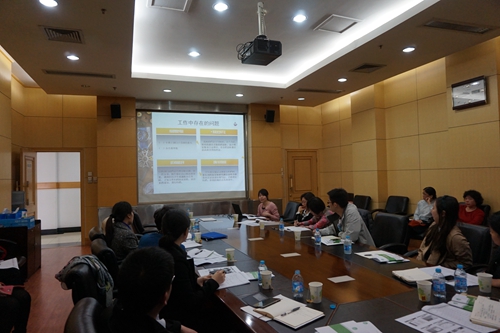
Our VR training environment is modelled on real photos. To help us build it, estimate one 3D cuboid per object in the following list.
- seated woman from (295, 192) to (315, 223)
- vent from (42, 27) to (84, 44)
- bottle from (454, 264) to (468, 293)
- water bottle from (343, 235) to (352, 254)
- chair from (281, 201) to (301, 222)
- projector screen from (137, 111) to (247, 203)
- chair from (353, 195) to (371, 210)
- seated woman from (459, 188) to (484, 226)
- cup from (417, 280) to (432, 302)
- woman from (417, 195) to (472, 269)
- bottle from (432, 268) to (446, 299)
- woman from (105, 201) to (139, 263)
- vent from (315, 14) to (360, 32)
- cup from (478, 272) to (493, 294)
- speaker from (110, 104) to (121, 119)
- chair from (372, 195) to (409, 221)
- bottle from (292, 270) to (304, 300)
[{"bbox_3d":[0.809,0.974,5.065,0.800,1.200,0.500,-1,-2,-30],"label":"seated woman"},{"bbox_3d":[-2.400,-1.695,4.308,0.460,0.030,0.460,-1,-1,-20],"label":"vent"},{"bbox_3d":[1.237,0.649,1.950,0.065,0.163,0.065,-1,-1,-20],"label":"bottle"},{"bbox_3d":[0.866,0.694,2.938,0.063,0.151,0.063,-1,-1,-20],"label":"water bottle"},{"bbox_3d":[0.522,1.100,5.616,0.600,0.990,0.580,-1,-2,-28],"label":"chair"},{"bbox_3d":[-1.346,-0.246,8.129,2.650,2.170,0.060,-1,-1,-20],"label":"projector screen"},{"bbox_3d":[2.119,1.090,6.718,0.600,0.980,0.580,-1,-1,-20],"label":"chair"},{"bbox_3d":[2.686,0.906,4.146,0.780,1.190,0.550,-1,-2,-29],"label":"seated woman"},{"bbox_3d":[0.961,0.688,1.828,0.076,0.096,0.076,-2,-1,0],"label":"cup"},{"bbox_3d":[1.482,0.870,2.632,0.780,1.260,0.540,-1,-1,-9],"label":"woman"},{"bbox_3d":[1.081,0.663,1.899,0.063,0.151,0.063,-1,-1,-20],"label":"bottle"},{"bbox_3d":[-1.118,0.972,3.458,0.780,1.240,0.520,0,-2,-44],"label":"woman"},{"bbox_3d":[1.264,-2.031,4.777,0.500,0.030,0.500,-1,-1,-20],"label":"vent"},{"bbox_3d":[1.365,0.679,1.934,0.076,0.096,0.076,-2,-1,0],"label":"cup"},{"bbox_3d":[-2.895,-1.185,7.216,0.180,0.280,0.180,-1,6,-17],"label":"speaker"},{"bbox_3d":[2.387,1.037,5.758,0.670,1.020,0.620,-1,-1,-20],"label":"chair"},{"bbox_3d":[0.284,0.686,1.965,0.063,0.151,0.063,-1,-1,0],"label":"bottle"}]

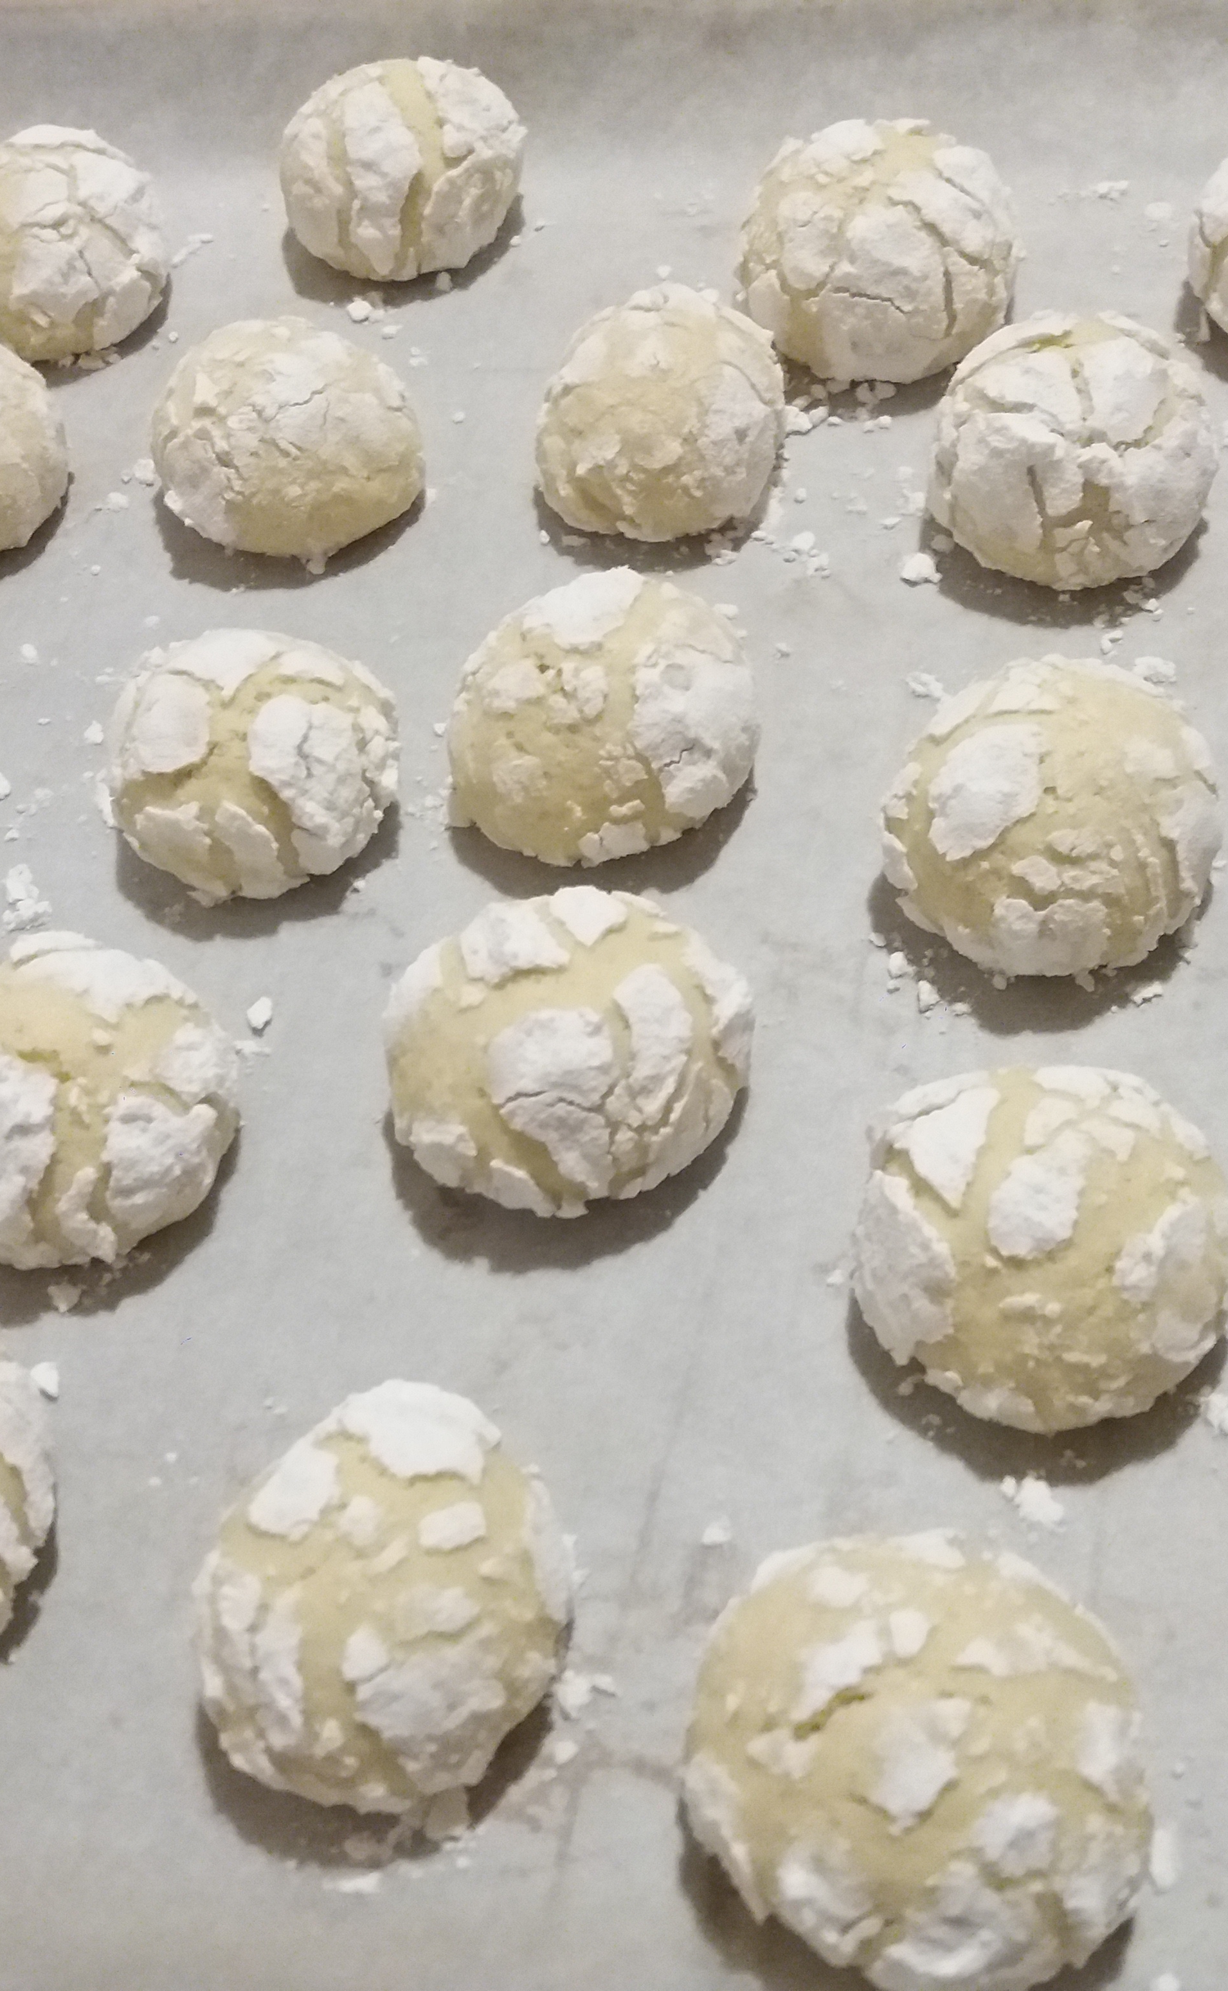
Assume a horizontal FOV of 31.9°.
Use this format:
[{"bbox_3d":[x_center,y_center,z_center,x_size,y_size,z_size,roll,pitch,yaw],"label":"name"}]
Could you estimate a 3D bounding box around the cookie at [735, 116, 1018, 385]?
[{"bbox_3d":[0.042,-0.121,0.347,0.045,0.036,0.044,-1,53,7],"label":"cookie"}]

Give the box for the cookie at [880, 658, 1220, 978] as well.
[{"bbox_3d":[0.056,-0.024,0.274,0.043,0.033,0.043,4,54,11],"label":"cookie"}]

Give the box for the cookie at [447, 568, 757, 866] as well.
[{"bbox_3d":[-0.002,-0.039,0.294,0.043,0.033,0.043,-10,53,1],"label":"cookie"}]

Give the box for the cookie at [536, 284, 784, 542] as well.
[{"bbox_3d":[0.007,-0.096,0.343,0.041,0.031,0.041,-6,53,3],"label":"cookie"}]

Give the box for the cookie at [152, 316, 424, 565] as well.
[{"bbox_3d":[-0.054,-0.093,0.350,0.044,0.030,0.044,-16,53,-4],"label":"cookie"}]

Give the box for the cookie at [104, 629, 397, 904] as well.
[{"bbox_3d":[-0.053,-0.035,0.307,0.042,0.029,0.042,-4,53,5],"label":"cookie"}]

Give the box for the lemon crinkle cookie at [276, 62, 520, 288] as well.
[{"bbox_3d":[-0.038,-0.146,0.379,0.043,0.032,0.043,-12,53,-1],"label":"lemon crinkle cookie"}]

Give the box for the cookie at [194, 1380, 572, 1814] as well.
[{"bbox_3d":[-0.024,0.061,0.223,0.039,0.032,0.045,-28,55,-13],"label":"cookie"}]

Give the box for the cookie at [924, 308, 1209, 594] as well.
[{"bbox_3d":[0.067,-0.080,0.315,0.042,0.033,0.044,4,54,11],"label":"cookie"}]

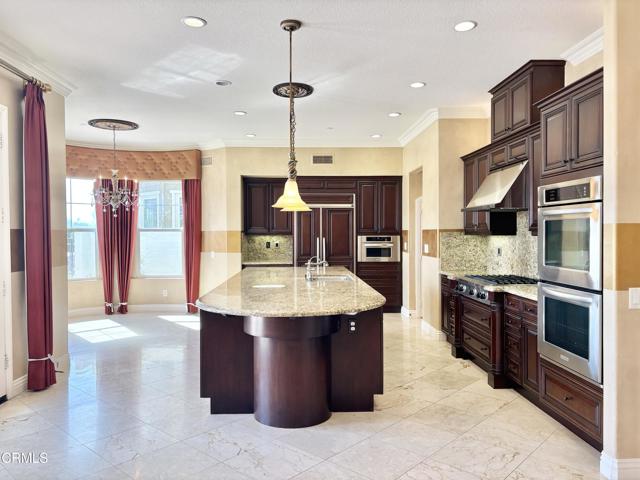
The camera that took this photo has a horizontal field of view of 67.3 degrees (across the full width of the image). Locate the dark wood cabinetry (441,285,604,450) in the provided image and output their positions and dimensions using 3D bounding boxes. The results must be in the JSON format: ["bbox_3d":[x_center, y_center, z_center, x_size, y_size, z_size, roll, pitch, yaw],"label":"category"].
[{"bbox_3d":[1.945,0.897,4.655,0.660,0.900,3.480,0,1,-3],"label":"dark wood cabinetry"}]

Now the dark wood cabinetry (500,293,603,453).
[{"bbox_3d":[2.042,0.894,3.615,0.670,0.870,1.350,0,1,-3],"label":"dark wood cabinetry"}]

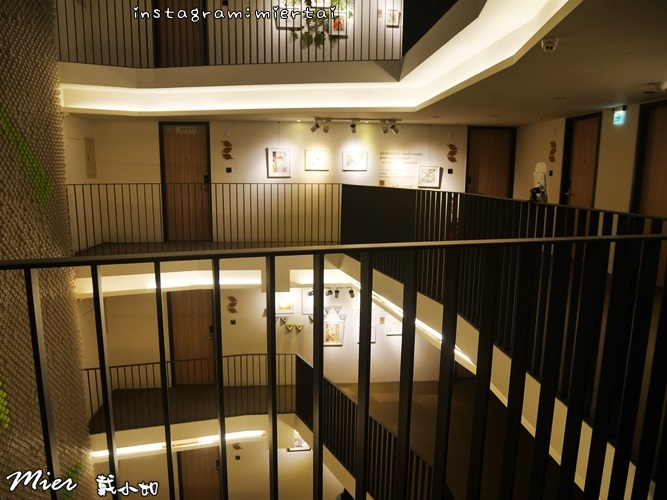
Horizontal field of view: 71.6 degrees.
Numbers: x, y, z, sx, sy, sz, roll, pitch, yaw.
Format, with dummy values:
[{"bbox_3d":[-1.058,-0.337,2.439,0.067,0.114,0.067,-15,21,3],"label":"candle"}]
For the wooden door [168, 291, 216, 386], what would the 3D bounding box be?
[{"bbox_3d":[-2.748,1.620,9.022,0.920,2.200,0.100,0,9,-4],"label":"wooden door"}]

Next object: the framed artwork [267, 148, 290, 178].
[{"bbox_3d":[-1.004,-1.617,8.585,0.404,0.534,0.040,0,9,-4],"label":"framed artwork"}]

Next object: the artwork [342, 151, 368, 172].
[{"bbox_3d":[0.399,-1.665,8.665,0.468,0.375,0.040,0,9,-4],"label":"artwork"}]

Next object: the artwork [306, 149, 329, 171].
[{"bbox_3d":[-0.307,-1.670,8.620,0.439,0.389,0.040,0,9,-4],"label":"artwork"}]

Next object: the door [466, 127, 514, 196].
[{"bbox_3d":[3.002,-1.253,8.942,0.930,2.200,0.100,0,9,-4],"label":"door"}]

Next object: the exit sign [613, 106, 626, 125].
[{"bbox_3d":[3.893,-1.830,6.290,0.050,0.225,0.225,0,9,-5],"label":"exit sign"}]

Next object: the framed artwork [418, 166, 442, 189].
[{"bbox_3d":[1.827,-1.384,8.798,0.397,0.416,0.040,0,9,-4],"label":"framed artwork"}]

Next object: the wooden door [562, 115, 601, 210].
[{"bbox_3d":[3.868,-0.994,7.291,0.100,2.200,0.920,0,9,-5],"label":"wooden door"}]

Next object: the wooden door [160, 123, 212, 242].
[{"bbox_3d":[-2.732,-1.248,8.584,0.920,2.200,0.100,0,9,-4],"label":"wooden door"}]

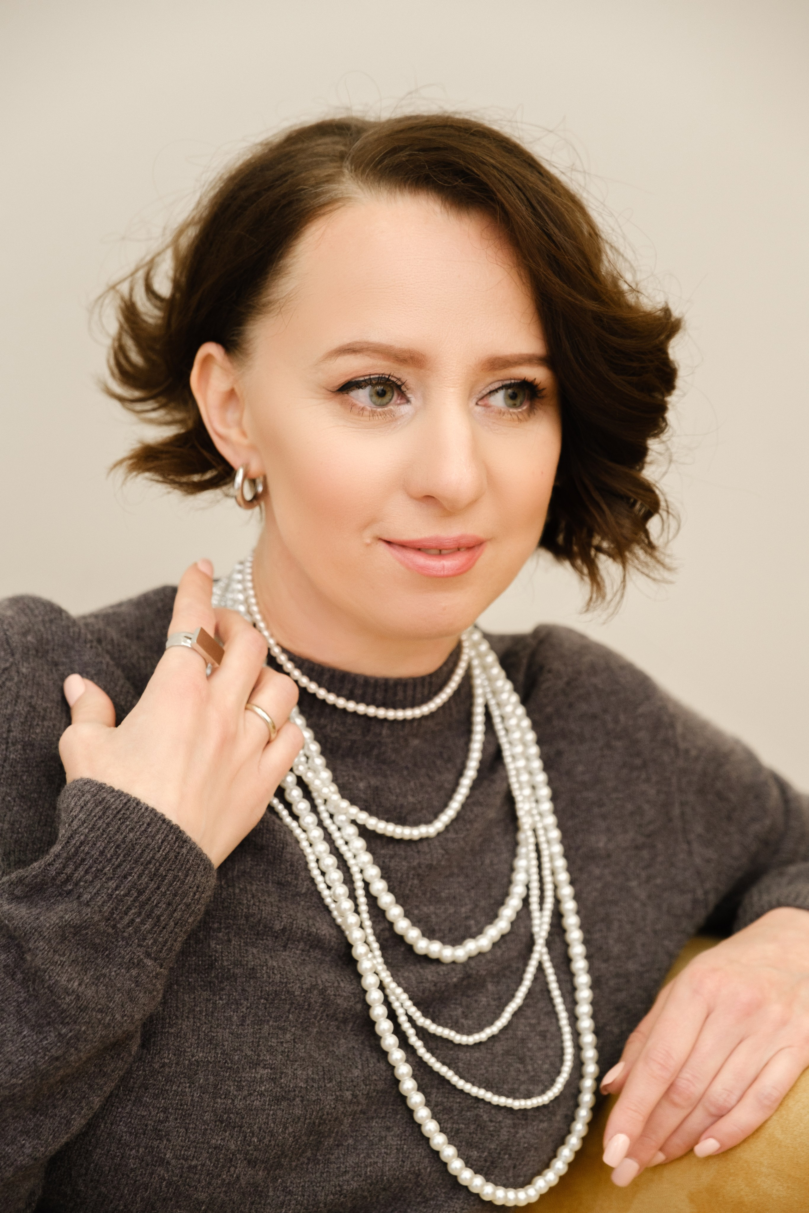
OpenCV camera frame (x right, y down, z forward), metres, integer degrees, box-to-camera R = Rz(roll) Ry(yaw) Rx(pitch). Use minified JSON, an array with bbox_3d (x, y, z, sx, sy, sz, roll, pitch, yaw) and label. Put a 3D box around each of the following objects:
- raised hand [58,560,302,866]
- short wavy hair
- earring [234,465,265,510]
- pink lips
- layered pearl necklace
[{"bbox_3d":[-0.097,0.047,1.232,0.104,0.128,0.075,17,-5,10],"label":"raised hand"},{"bbox_3d":[-0.009,-0.121,1.370,0.255,0.230,0.215,-1,6,-21],"label":"short wavy hair"},{"bbox_3d":[-0.073,-0.056,1.318,0.005,0.021,0.019,3,3,28],"label":"earring"},{"bbox_3d":[0.013,-0.024,1.272,0.048,0.019,0.018,-1,6,-21],"label":"pink lips"},{"bbox_3d":[-0.007,0.122,1.315,0.158,0.285,0.180,-4,-1,-24],"label":"layered pearl necklace"}]

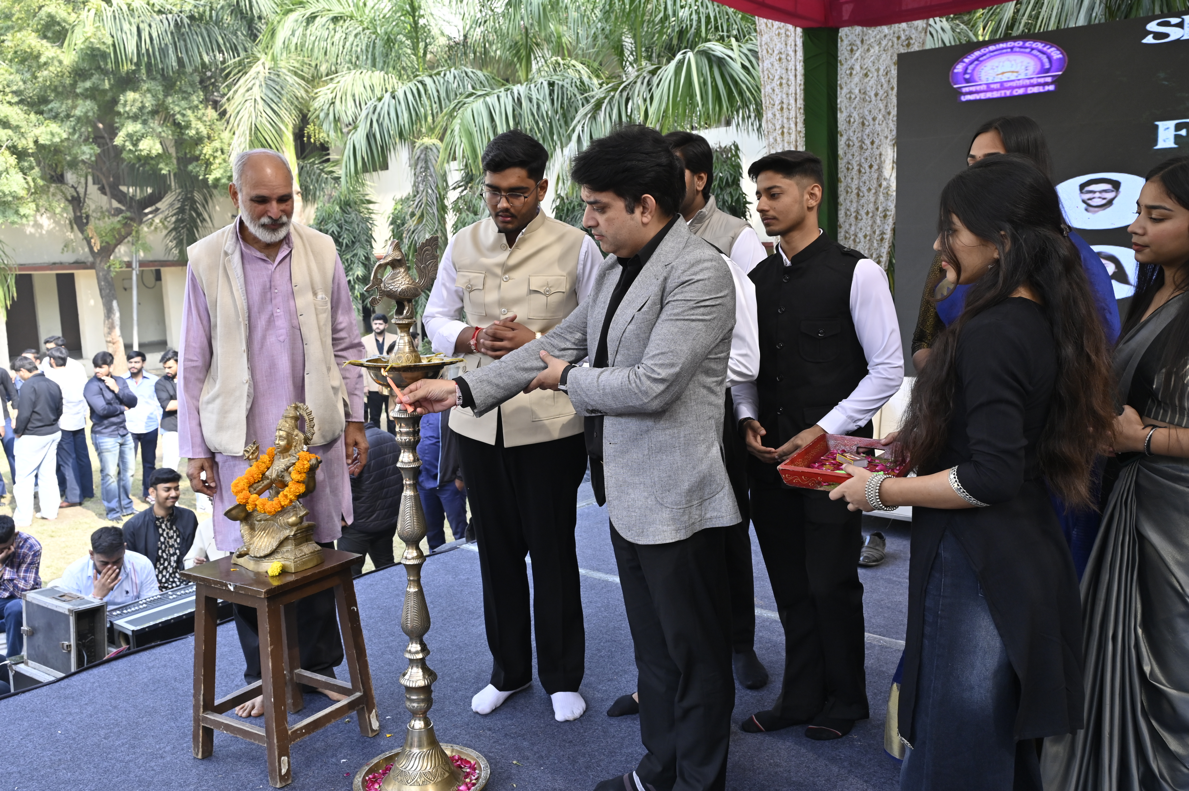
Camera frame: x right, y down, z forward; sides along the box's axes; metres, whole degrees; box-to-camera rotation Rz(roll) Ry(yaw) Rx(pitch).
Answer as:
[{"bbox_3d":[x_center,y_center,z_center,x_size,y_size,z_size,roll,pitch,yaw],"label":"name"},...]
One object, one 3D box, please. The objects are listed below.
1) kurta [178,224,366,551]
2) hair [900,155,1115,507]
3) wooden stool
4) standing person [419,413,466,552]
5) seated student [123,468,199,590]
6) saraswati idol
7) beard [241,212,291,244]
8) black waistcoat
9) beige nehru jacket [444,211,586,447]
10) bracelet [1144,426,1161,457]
[{"bbox_3d":[-0.968,-0.038,2.970,0.540,0.980,0.330,-5,8,-25],"label":"kurta"},{"bbox_3d":[0.834,-0.138,2.000,0.380,0.690,0.320,1,8,23],"label":"hair"},{"bbox_3d":[-0.885,0.733,2.799,0.362,0.531,0.365,3,9,32],"label":"wooden stool"},{"bbox_3d":[-1.096,0.662,7.100,0.500,1.700,0.320,-1,8,6],"label":"standing person"},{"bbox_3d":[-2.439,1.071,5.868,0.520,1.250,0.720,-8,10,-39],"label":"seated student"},{"bbox_3d":[-0.896,0.247,2.755,0.270,0.443,0.155,3,9,32],"label":"saraswati idol"},{"bbox_3d":[-0.926,-0.479,2.800,0.140,0.090,0.100,-7,23,-35],"label":"beard"},{"bbox_3d":[0.595,-0.109,2.740,0.250,0.670,0.400,-9,10,-43],"label":"black waistcoat"},{"bbox_3d":[-0.230,-0.205,2.900,0.430,0.670,0.280,0,8,15],"label":"beige nehru jacket"},{"bbox_3d":[1.268,0.102,2.250,0.068,0.068,0.014,-8,18,-38],"label":"bracelet"}]

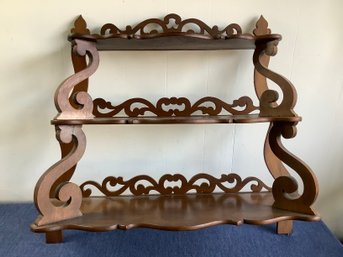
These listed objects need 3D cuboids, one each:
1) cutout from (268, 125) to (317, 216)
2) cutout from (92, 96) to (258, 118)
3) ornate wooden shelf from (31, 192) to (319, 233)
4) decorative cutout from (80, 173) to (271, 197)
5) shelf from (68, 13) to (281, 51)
[{"bbox_3d":[0.319,0.099,0.798,0.122,0.229,0.022,2,5,37],"label":"cutout"},{"bbox_3d":[0.011,-0.066,0.934,0.520,0.061,0.012,-1,4,-3],"label":"cutout"},{"bbox_3d":[0.016,0.222,0.834,0.704,0.016,0.244,-1,4,-3],"label":"ornate wooden shelf"},{"bbox_3d":[0.012,0.174,0.950,0.604,0.067,0.012,-1,4,-3],"label":"decorative cutout"},{"bbox_3d":[0.009,-0.282,0.836,0.548,0.108,0.176,-1,4,-3],"label":"shelf"}]

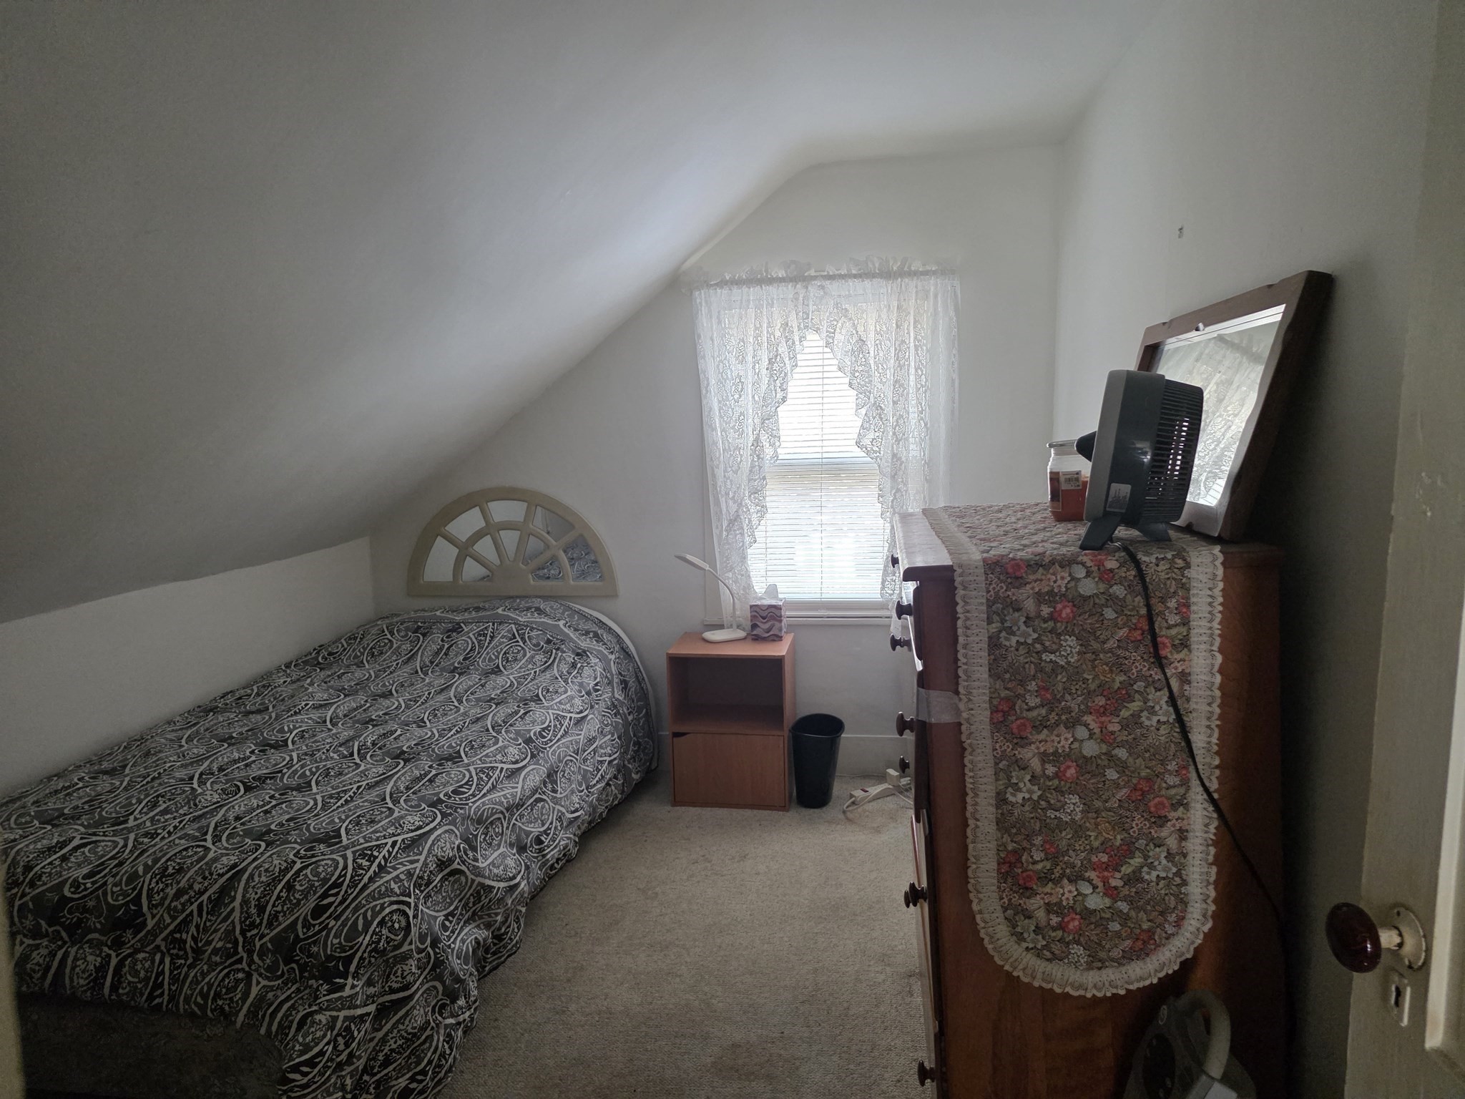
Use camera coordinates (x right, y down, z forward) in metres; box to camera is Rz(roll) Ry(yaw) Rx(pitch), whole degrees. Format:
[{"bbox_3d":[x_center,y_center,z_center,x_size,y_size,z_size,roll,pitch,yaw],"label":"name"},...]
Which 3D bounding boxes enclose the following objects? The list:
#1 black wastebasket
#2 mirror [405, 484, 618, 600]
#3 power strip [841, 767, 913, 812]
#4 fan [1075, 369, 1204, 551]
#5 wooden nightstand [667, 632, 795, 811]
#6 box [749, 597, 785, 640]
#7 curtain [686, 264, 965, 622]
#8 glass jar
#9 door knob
[{"bbox_3d":[0.305,0.740,3.400,0.187,0.262,0.250,-1,7,8],"label":"black wastebasket"},{"bbox_3d":[-0.853,-0.031,3.704,0.839,0.417,0.025,-1,7,8],"label":"mirror"},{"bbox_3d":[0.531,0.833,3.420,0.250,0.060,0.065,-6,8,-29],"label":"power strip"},{"bbox_3d":[0.604,-0.138,1.441,0.178,0.256,0.230,1,8,23],"label":"fan"},{"bbox_3d":[0.010,0.600,3.468,0.405,0.541,0.342,0,7,10],"label":"wooden nightstand"},{"bbox_3d":[0.128,0.255,3.494,0.113,0.130,0.113,-1,7,8],"label":"box"},{"bbox_3d":[0.325,-0.335,3.447,0.922,1.314,0.100,-1,7,8],"label":"curtain"},{"bbox_3d":[0.632,-0.126,1.792,0.107,0.145,0.107,-1,7,8],"label":"glass jar"},{"bbox_3d":[0.538,0.326,0.820,0.066,0.056,0.055,-2,7,0],"label":"door knob"}]

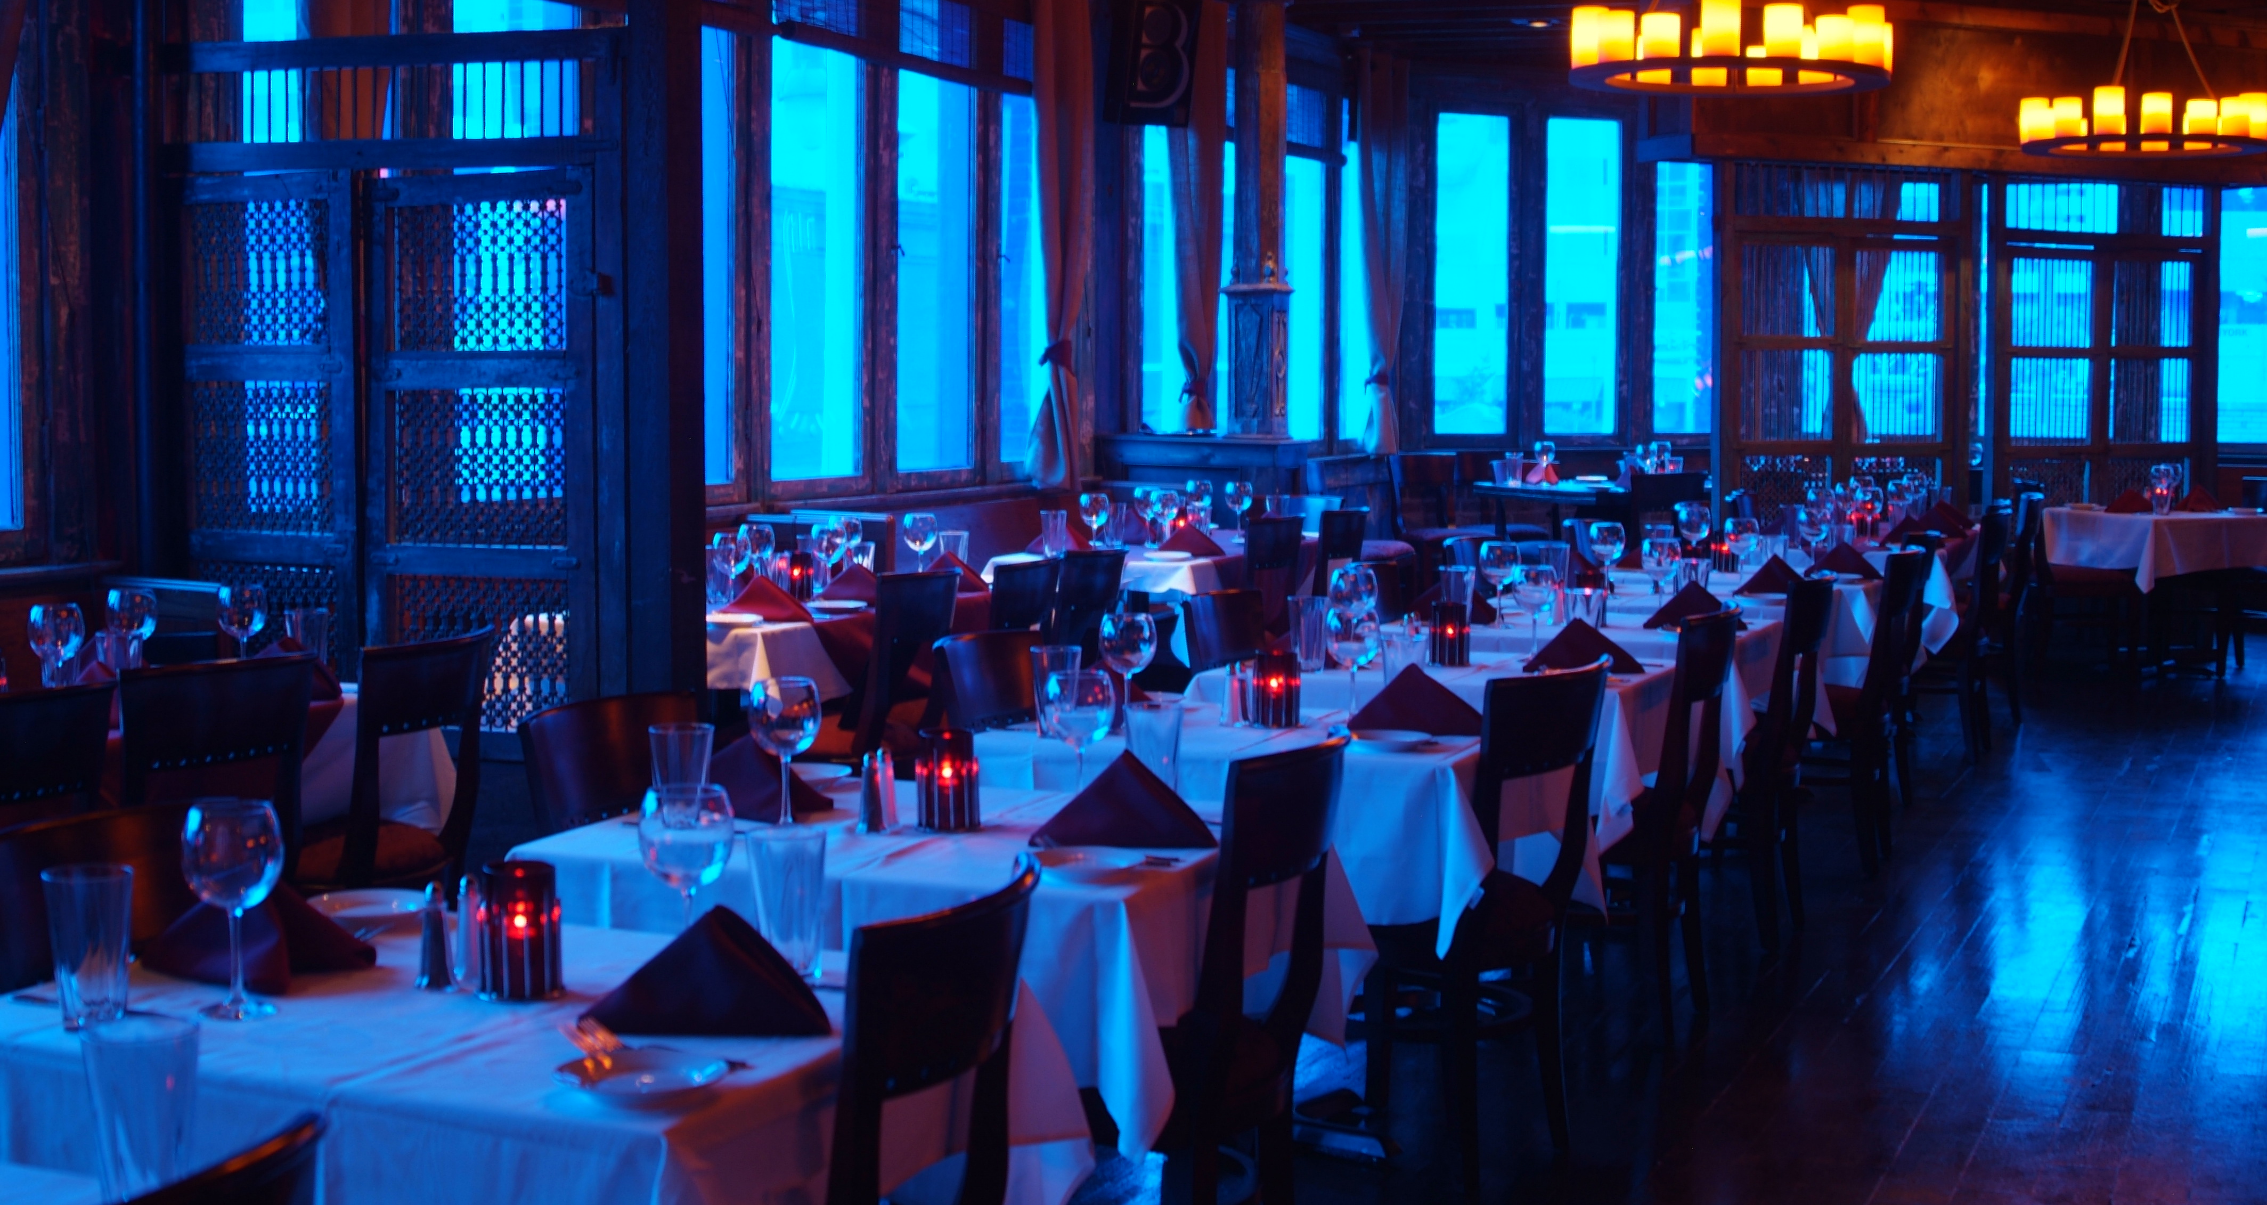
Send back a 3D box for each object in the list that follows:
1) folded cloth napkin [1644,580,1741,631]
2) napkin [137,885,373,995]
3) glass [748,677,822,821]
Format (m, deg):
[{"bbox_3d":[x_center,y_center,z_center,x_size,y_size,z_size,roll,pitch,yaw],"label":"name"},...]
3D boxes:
[{"bbox_3d":[1.354,0.002,6.433,0.240,0.118,0.155,-1,6,-14],"label":"folded cloth napkin"},{"bbox_3d":[-0.950,0.346,2.860,0.255,0.112,0.160,1,5,12],"label":"napkin"},{"bbox_3d":[-0.511,0.214,3.868,0.108,0.207,0.108,0,5,-8],"label":"glass"}]

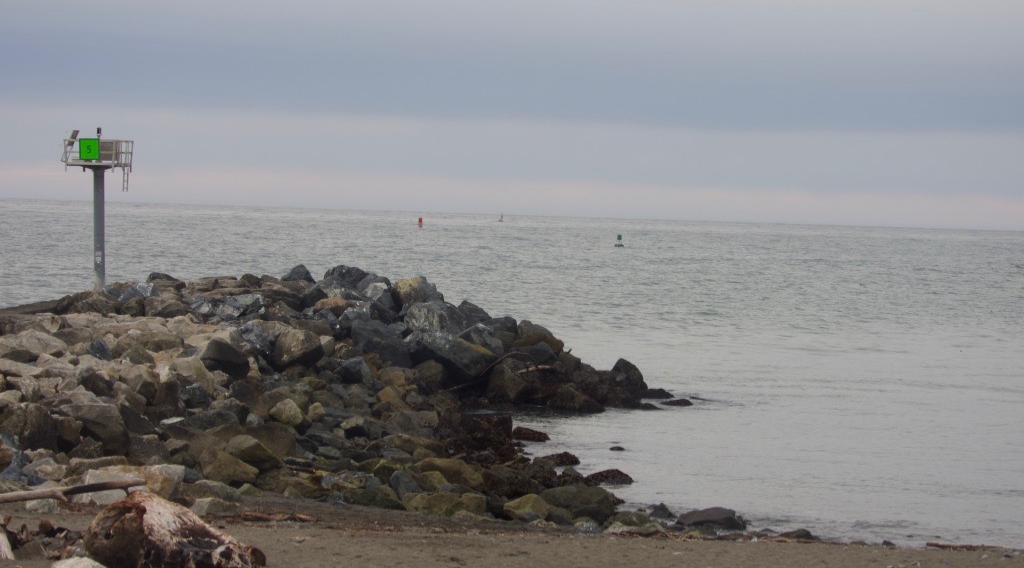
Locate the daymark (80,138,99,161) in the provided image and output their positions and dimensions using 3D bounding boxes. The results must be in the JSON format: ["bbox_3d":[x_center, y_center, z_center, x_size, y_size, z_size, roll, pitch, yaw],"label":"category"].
[{"bbox_3d":[-17.780,-5.666,143.300,0.914,0.914,0.050,2,1,11],"label":"daymark"}]

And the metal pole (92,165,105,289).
[{"bbox_3d":[-17.514,-2.333,144.300,0.457,5.220,0.457,0,1,0],"label":"metal pole"}]

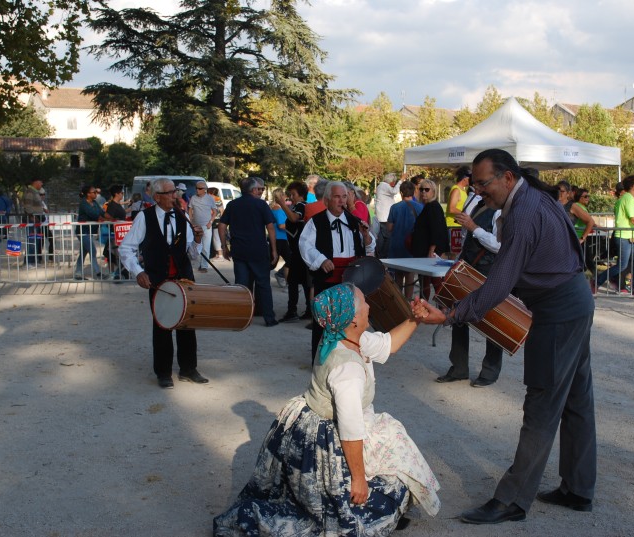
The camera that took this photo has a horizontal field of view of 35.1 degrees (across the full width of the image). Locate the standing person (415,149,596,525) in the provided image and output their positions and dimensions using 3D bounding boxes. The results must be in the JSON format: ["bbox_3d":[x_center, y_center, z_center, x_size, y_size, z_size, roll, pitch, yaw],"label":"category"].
[{"bbox_3d":[0.913,0.327,4.863,0.830,1.790,0.580,-1,5,-9],"label":"standing person"}]

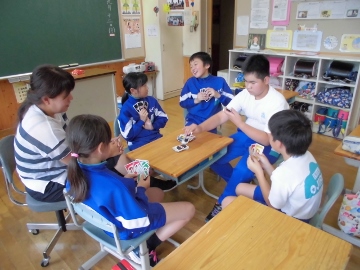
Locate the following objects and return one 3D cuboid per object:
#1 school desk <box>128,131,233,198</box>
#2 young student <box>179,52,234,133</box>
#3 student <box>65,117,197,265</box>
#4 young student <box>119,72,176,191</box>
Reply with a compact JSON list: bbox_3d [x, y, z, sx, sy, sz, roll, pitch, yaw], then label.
[{"bbox_3d":[0.029,0.351,2.019,0.450,0.577,0.650,17,29,37],"label":"school desk"},{"bbox_3d":[0.234,-0.194,2.583,0.480,1.125,0.660,3,23,11],"label":"young student"},{"bbox_3d":[-0.223,0.348,1.454,0.630,1.040,0.450,-21,30,-38],"label":"student"},{"bbox_3d":[-0.220,0.005,2.260,0.630,1.040,0.460,13,27,32],"label":"young student"}]

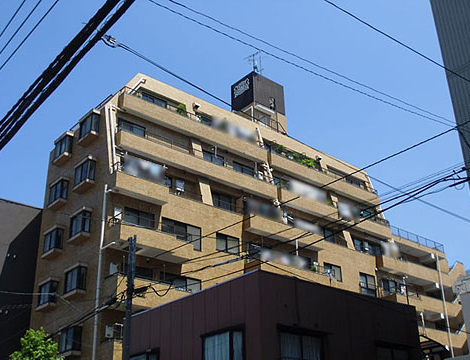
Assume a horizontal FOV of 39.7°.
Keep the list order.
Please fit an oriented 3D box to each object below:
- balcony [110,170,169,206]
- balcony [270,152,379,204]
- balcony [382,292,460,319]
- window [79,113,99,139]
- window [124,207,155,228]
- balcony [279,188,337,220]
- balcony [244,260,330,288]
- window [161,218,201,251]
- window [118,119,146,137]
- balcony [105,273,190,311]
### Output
[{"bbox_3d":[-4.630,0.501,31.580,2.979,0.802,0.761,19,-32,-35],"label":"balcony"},{"bbox_3d":[6.150,0.285,44.787,10.620,0.761,0.855,19,-32,-35],"label":"balcony"},{"bbox_3d":[12.585,8.632,44.343,6.396,0.918,1.390,19,-34,-36],"label":"balcony"},{"bbox_3d":[-7.725,-2.799,34.688,0.419,1.161,1.282,19,-34,-36],"label":"window"},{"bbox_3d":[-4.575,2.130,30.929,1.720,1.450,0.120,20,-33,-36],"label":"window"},{"bbox_3d":[4.379,1.741,40.743,4.980,0.860,0.900,20,-33,-36],"label":"balcony"},{"bbox_3d":[3.207,5.582,36.394,5.400,0.783,1.310,19,-34,-36],"label":"balcony"},{"bbox_3d":[-2.637,2.641,31.646,2.350,1.240,0.120,20,-33,-36],"label":"window"},{"bbox_3d":[-5.565,-2.403,35.032,1.714,1.499,0.135,19,-34,-36],"label":"window"},{"bbox_3d":[-3.812,5.296,29.200,4.008,1.189,1.176,19,-32,-35],"label":"balcony"}]

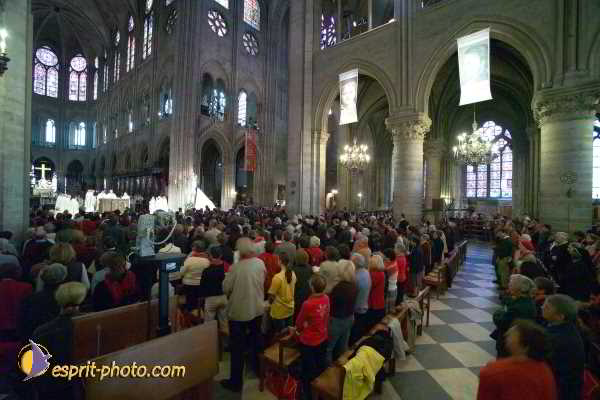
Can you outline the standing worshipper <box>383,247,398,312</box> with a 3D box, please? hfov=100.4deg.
[{"bbox_3d":[1.460,1.510,4.100,0.300,1.530,0.460,1,0,39],"label":"standing worshipper"}]

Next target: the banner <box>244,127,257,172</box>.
[{"bbox_3d":[-6.140,-6.200,31.000,0.100,5.600,1.800,1,0,39],"label":"banner"}]

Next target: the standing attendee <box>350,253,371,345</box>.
[{"bbox_3d":[0.770,1.465,3.180,0.290,1.590,0.440,1,0,39],"label":"standing attendee"}]

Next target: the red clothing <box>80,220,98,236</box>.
[{"bbox_3d":[-7.070,1.000,8.400,0.300,0.620,0.500,1,0,39],"label":"red clothing"}]

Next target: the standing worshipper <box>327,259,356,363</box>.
[{"bbox_3d":[0.490,1.460,2.920,0.310,1.560,0.460,1,0,39],"label":"standing worshipper"}]

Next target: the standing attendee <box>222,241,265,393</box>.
[{"bbox_3d":[-0.661,1.318,2.880,0.490,1.750,0.350,1,0,-40],"label":"standing attendee"}]

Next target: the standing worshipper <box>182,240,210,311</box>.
[{"bbox_3d":[-1.577,1.390,3.750,0.340,1.550,0.440,1,0,44],"label":"standing worshipper"}]

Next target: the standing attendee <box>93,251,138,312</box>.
[{"bbox_3d":[-2.223,1.389,3.000,0.500,1.530,0.360,1,0,-44],"label":"standing attendee"}]

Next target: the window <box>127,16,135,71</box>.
[{"bbox_3d":[-23.300,-21.400,34.300,2.600,7.000,0.300,1,0,38],"label":"window"}]

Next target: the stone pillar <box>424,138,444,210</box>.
[{"bbox_3d":[8.880,-0.830,16.500,1.150,6.400,1.150,1,0,38],"label":"stone pillar"}]

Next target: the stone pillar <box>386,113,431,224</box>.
[{"bbox_3d":[5.296,-1.057,12.350,1.750,6.581,1.750,1,0,38],"label":"stone pillar"}]

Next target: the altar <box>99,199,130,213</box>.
[{"bbox_3d":[-14.300,0.450,19.300,1.100,1.050,1.900,1,0,39],"label":"altar"}]

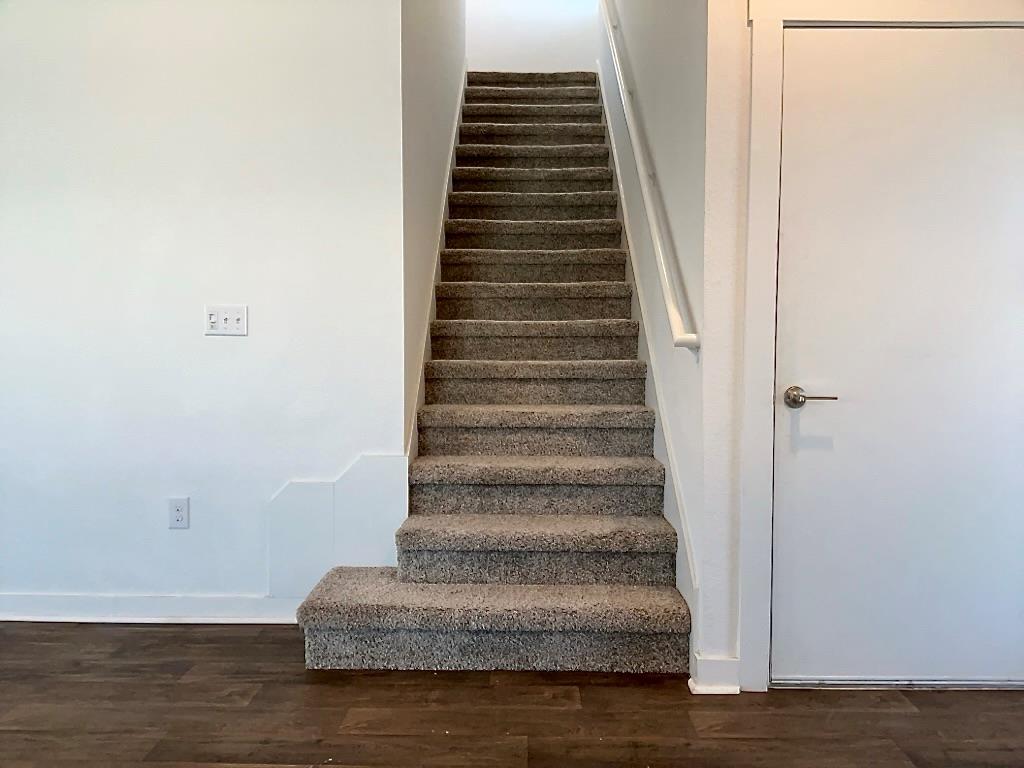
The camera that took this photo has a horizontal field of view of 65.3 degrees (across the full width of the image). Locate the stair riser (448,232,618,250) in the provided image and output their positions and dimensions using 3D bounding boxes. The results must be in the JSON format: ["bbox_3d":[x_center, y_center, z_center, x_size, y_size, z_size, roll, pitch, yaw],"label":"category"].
[{"bbox_3d":[0.122,-0.790,4.493,0.965,0.125,0.030,0,5,1],"label":"stair riser"}]

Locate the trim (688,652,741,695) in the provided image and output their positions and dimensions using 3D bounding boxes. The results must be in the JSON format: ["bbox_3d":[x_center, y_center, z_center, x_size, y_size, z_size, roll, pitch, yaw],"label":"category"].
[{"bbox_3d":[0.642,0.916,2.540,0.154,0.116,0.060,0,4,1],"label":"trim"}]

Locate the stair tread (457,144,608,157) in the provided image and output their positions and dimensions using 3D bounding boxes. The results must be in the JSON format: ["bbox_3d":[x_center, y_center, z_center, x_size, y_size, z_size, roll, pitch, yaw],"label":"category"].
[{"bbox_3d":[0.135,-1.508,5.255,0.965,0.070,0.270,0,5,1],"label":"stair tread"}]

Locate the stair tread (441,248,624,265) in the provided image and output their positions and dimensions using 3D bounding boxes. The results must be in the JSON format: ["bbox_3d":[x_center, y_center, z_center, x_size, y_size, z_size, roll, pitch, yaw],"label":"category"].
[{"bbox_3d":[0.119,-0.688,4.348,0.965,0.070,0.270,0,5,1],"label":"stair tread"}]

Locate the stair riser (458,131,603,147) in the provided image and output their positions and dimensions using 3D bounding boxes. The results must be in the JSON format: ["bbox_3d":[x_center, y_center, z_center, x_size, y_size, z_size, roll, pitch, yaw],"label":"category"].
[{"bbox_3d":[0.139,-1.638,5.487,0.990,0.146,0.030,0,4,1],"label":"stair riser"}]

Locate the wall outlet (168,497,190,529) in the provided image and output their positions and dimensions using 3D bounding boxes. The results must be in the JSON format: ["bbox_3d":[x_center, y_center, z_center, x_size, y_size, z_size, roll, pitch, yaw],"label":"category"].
[{"bbox_3d":[-1.267,0.493,3.044,0.071,0.115,0.009,0,3,1],"label":"wall outlet"}]

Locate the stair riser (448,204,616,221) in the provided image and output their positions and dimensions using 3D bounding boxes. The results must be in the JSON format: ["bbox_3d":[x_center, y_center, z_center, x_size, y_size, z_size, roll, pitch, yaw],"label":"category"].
[{"bbox_3d":[0.125,-0.993,4.702,0.983,0.115,0.025,0,3,1],"label":"stair riser"}]

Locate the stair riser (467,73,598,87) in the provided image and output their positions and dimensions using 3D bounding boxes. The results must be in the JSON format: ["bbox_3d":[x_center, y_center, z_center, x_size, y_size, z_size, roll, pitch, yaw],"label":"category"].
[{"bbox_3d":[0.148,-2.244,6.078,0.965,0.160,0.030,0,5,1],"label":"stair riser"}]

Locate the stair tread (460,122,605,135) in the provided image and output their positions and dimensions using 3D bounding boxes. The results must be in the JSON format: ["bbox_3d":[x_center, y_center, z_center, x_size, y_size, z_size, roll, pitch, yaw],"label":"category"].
[{"bbox_3d":[0.139,-1.711,5.480,0.983,0.078,0.261,0,3,1],"label":"stair tread"}]

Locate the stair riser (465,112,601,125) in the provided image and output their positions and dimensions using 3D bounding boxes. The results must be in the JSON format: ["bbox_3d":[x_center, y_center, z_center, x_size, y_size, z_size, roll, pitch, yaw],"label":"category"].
[{"bbox_3d":[0.141,-1.815,5.617,0.983,0.115,0.025,0,3,1],"label":"stair riser"}]

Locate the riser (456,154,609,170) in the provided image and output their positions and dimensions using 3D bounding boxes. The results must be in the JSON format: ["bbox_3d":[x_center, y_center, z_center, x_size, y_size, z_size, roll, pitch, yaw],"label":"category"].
[{"bbox_3d":[0.133,-1.406,5.173,0.965,0.125,0.030,0,5,1],"label":"riser"}]

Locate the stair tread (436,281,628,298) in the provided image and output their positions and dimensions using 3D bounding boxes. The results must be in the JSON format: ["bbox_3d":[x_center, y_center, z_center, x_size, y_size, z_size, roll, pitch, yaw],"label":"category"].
[{"bbox_3d":[0.116,-0.478,4.176,0.995,0.068,0.275,0,4,1],"label":"stair tread"}]

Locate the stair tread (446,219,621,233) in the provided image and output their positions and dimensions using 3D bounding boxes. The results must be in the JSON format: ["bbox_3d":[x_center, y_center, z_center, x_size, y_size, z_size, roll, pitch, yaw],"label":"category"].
[{"bbox_3d":[0.123,-0.889,4.564,0.983,0.078,0.261,0,3,1],"label":"stair tread"}]

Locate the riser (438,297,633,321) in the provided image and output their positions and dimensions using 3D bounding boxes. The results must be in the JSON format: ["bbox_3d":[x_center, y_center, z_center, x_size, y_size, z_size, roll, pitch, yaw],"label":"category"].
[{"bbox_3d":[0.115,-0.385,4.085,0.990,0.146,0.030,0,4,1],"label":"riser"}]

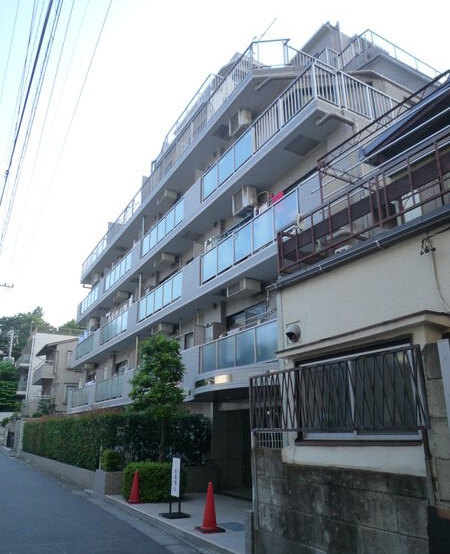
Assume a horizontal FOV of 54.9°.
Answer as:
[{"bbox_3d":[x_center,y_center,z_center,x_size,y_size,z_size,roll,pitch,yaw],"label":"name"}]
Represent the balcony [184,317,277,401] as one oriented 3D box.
[{"bbox_3d":[0.463,2.384,11.566,1.300,1.420,5.400,11,-22,-29],"label":"balcony"}]

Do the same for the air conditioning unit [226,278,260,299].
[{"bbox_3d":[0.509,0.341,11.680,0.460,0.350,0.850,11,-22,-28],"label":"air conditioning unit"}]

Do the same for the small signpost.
[{"bbox_3d":[-0.926,4.033,8.364,0.450,1.030,0.460,11,-22,-28],"label":"small signpost"}]

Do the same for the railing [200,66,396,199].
[{"bbox_3d":[1.842,-3.394,12.601,2.750,1.038,5.450,11,-22,-28],"label":"railing"}]

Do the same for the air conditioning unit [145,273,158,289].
[{"bbox_3d":[-3.329,0.249,19.625,0.290,0.560,0.700,11,-22,-29],"label":"air conditioning unit"}]

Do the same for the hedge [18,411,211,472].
[{"bbox_3d":[-6.913,7.645,20.618,2.800,1.680,20.000,11,-22,-28],"label":"hedge"}]

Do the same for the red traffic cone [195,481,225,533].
[{"bbox_3d":[-0.241,3.766,7.132,0.390,0.705,0.410,11,-22,-28],"label":"red traffic cone"}]

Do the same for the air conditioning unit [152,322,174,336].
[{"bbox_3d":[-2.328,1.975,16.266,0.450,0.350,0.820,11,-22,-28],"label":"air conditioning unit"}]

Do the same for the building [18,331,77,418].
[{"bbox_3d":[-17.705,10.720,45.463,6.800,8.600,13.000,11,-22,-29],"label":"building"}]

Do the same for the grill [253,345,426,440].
[{"bbox_3d":[1.015,1.358,4.758,0.070,0.765,2.660,11,-22,-28],"label":"grill"}]

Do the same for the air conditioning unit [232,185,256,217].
[{"bbox_3d":[0.586,-2.258,12.848,0.300,0.660,0.800,11,-22,-29],"label":"air conditioning unit"}]

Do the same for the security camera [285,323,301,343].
[{"bbox_3d":[0.840,0.689,5.251,0.140,0.195,0.150,11,-22,-28],"label":"security camera"}]

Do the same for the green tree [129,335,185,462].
[{"bbox_3d":[-1.787,3.532,11.854,1.500,4.100,1.500,11,-22,-29],"label":"green tree"}]

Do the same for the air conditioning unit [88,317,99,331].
[{"bbox_3d":[-8.100,2.899,26.762,0.300,0.660,0.800,11,-22,-29],"label":"air conditioning unit"}]

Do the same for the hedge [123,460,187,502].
[{"bbox_3d":[-1.688,4.843,10.262,1.070,0.780,1.250,11,-22,-28],"label":"hedge"}]

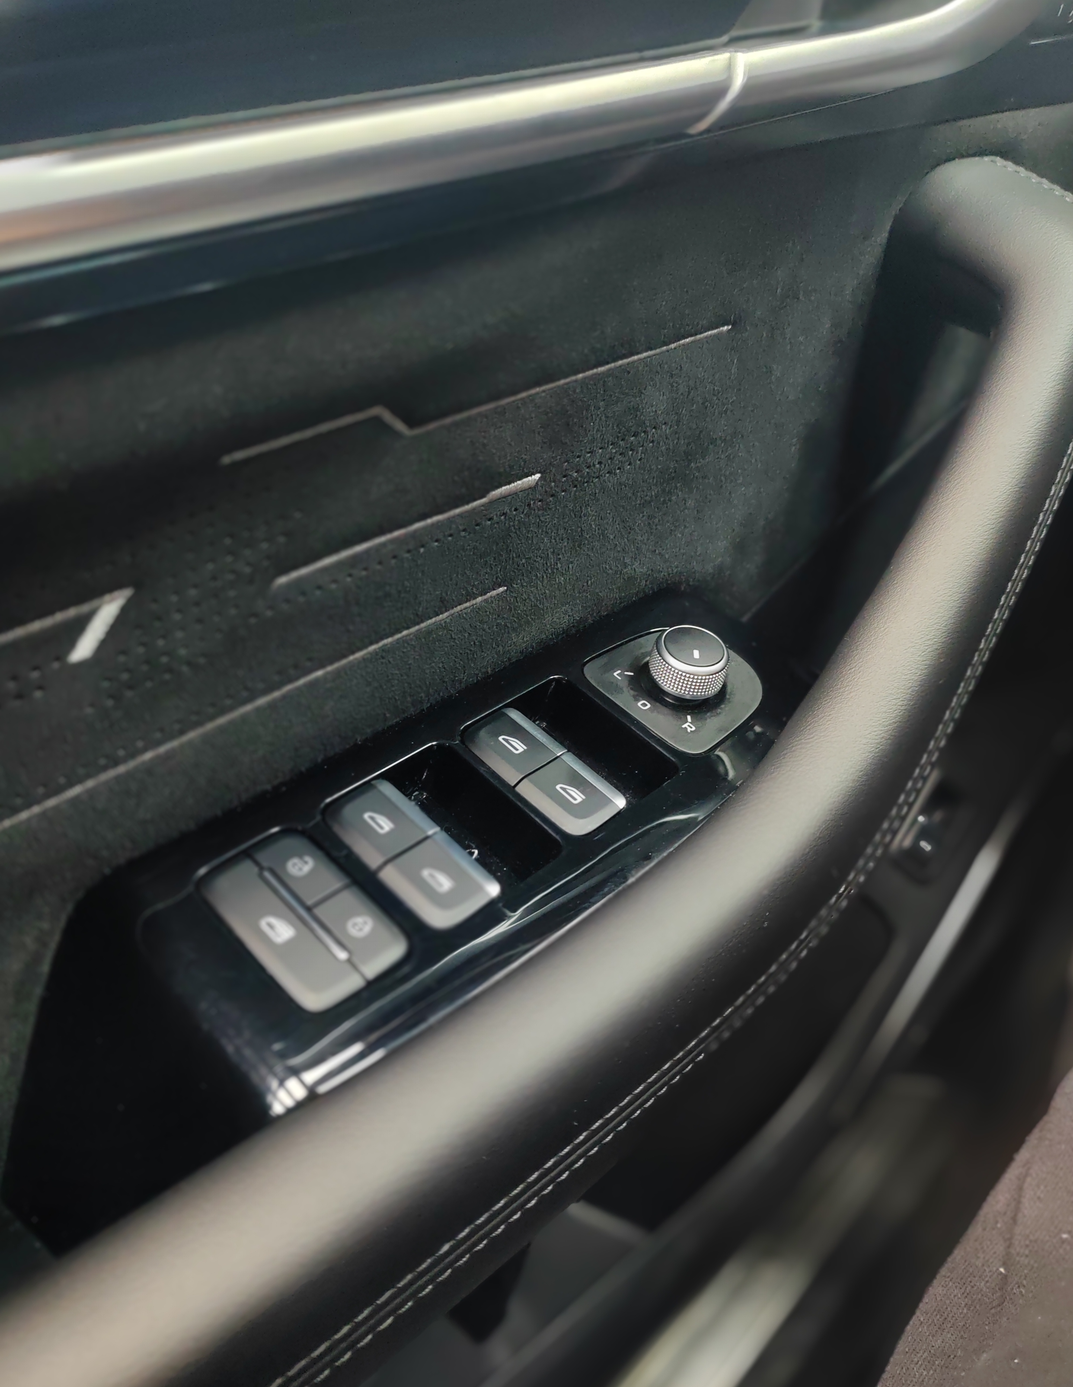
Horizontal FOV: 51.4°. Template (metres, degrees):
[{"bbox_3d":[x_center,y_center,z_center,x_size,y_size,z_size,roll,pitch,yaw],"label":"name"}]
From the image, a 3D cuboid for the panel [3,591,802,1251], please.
[{"bbox_3d":[-0.022,0.065,0.320,0.258,0.088,0.099,-31,49,-30],"label":"panel"}]

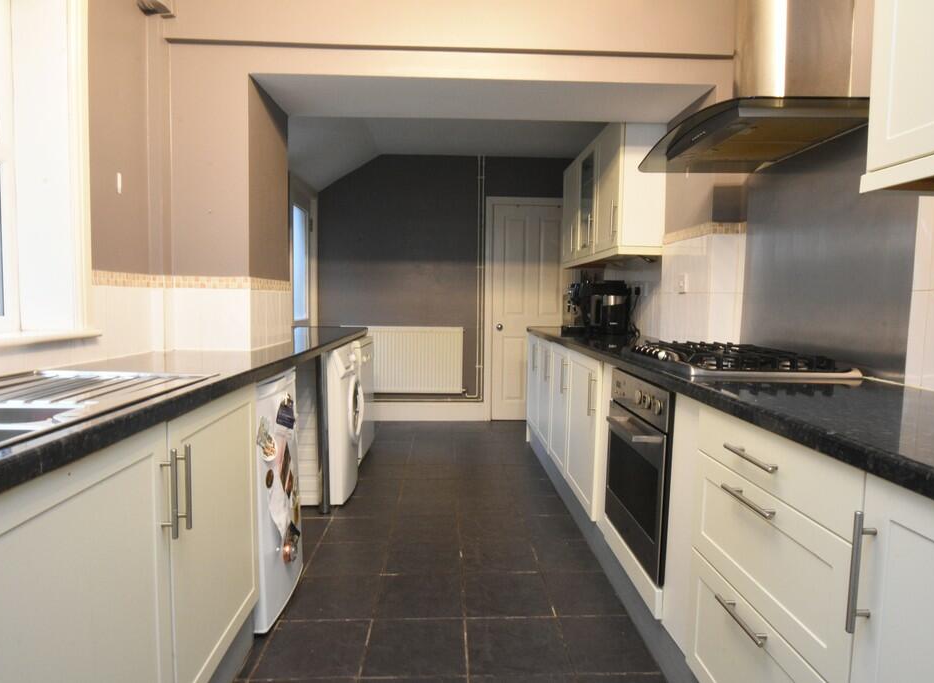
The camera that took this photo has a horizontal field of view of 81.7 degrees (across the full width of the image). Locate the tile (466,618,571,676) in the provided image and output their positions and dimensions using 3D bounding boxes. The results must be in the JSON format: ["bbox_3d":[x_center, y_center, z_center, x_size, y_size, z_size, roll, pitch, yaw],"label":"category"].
[{"bbox_3d":[0.161,1.019,1.815,0.330,0.010,0.303,0,5,-2],"label":"tile"}]

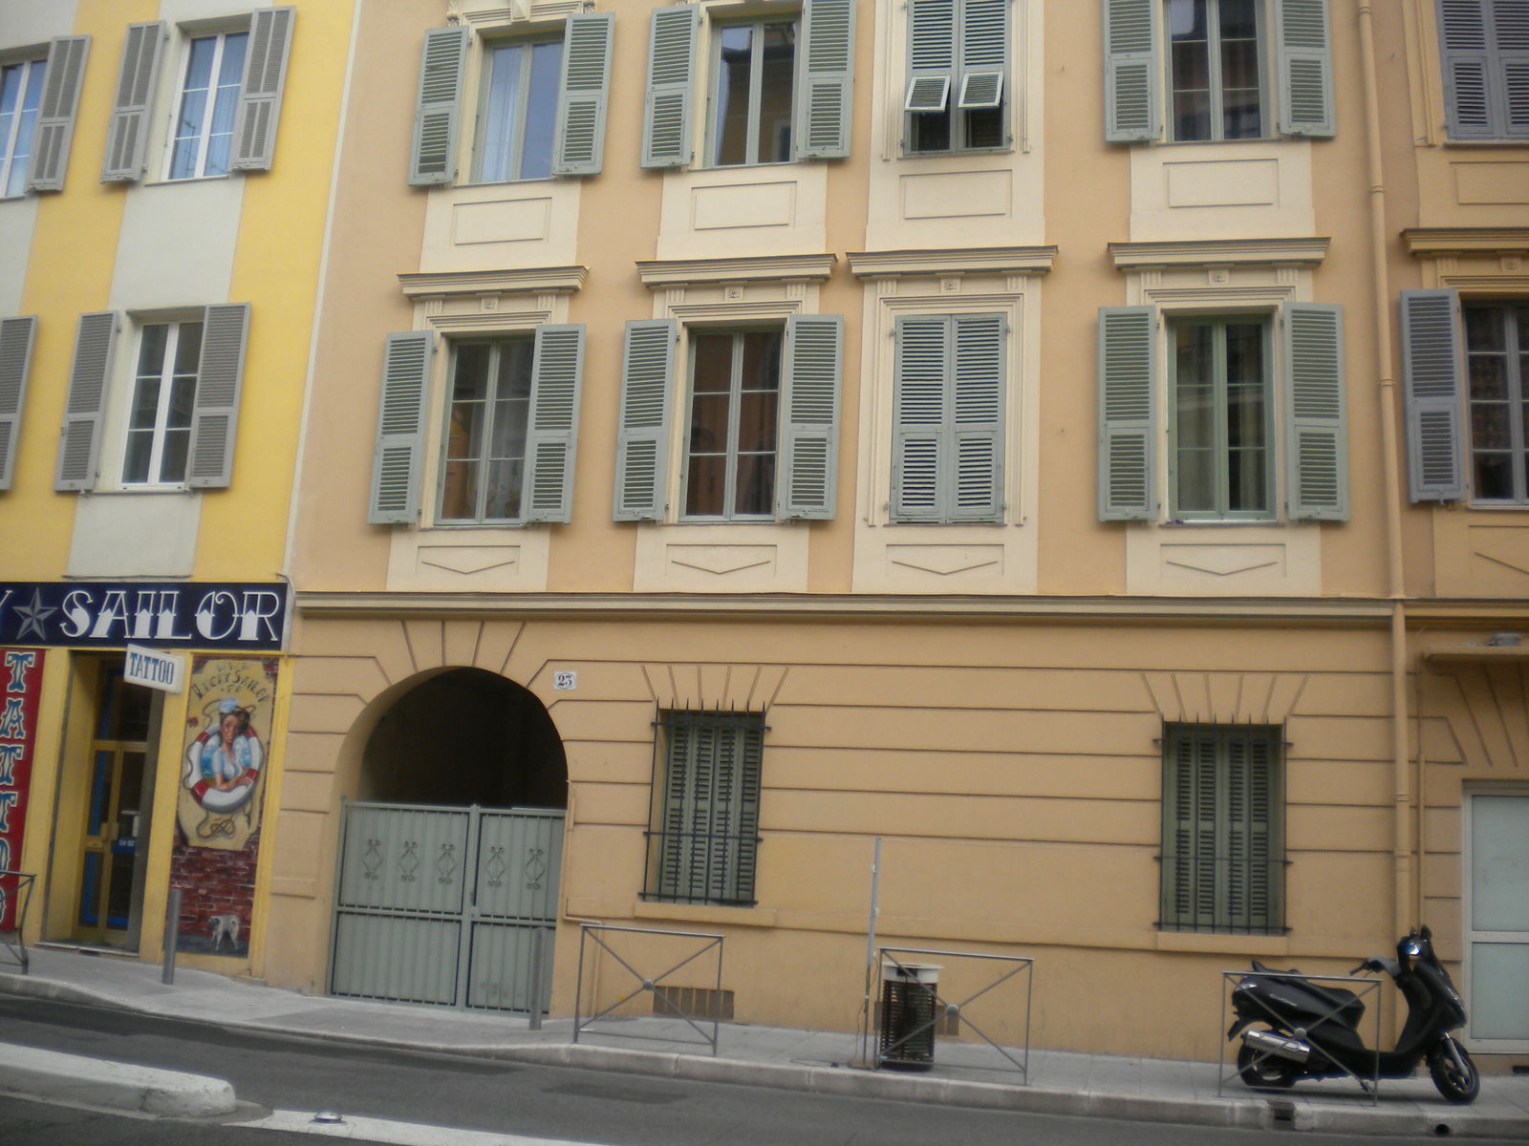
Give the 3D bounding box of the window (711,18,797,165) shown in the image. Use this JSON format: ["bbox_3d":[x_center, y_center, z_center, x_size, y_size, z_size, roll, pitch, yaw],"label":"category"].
[{"bbox_3d":[-0.094,-5.159,16.548,1.017,1.685,0.120,0,-12,13],"label":"window"}]

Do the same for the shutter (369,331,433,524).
[{"bbox_3d":[-3.740,-1.506,15.934,0.527,2.070,0.055,0,-12,15],"label":"shutter"}]

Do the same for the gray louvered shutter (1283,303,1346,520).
[{"bbox_3d":[4.966,-1.462,13.913,0.527,2.070,0.055,1,-11,10],"label":"gray louvered shutter"}]

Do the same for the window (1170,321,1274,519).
[{"bbox_3d":[4.346,-1.488,14.709,0.966,2.022,0.120,0,-12,13],"label":"window"}]

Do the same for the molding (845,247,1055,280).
[{"bbox_3d":[1.815,-2.985,14.950,2.045,0.208,0.220,0,-11,13],"label":"molding"}]

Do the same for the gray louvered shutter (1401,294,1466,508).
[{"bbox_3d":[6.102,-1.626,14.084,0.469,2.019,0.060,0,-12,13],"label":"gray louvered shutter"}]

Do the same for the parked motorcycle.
[{"bbox_3d":[4.325,3.216,11.424,1.794,1.239,0.720,-2,-12,21],"label":"parked motorcycle"}]

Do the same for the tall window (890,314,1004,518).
[{"bbox_3d":[1.800,-1.521,15.127,1.101,2.131,0.120,0,-12,13],"label":"tall window"}]

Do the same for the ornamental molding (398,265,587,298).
[{"bbox_3d":[-2.809,-2.998,16.019,2.110,0.204,0.220,0,-11,13],"label":"ornamental molding"}]

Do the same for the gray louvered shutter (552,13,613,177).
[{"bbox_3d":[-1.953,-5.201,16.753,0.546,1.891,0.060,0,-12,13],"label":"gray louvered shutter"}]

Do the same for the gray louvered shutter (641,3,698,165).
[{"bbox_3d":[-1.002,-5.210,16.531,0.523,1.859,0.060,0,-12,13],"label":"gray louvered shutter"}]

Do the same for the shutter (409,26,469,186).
[{"bbox_3d":[-3.494,-5.033,16.622,0.527,1.870,0.055,0,-12,15],"label":"shutter"}]

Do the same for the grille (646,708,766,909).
[{"bbox_3d":[-0.573,2.218,14.836,1.103,1.864,0.080,0,-12,13],"label":"grille"}]

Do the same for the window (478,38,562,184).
[{"bbox_3d":[-2.683,-5.135,17.153,1.080,1.677,0.120,0,-12,13],"label":"window"}]

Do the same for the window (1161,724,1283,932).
[{"bbox_3d":[4.017,2.231,13.550,1.060,1.836,0.180,0,-11,13],"label":"window"}]

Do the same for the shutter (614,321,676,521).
[{"bbox_3d":[-1.220,-1.571,15.797,0.531,2.136,0.060,0,-12,13],"label":"shutter"}]

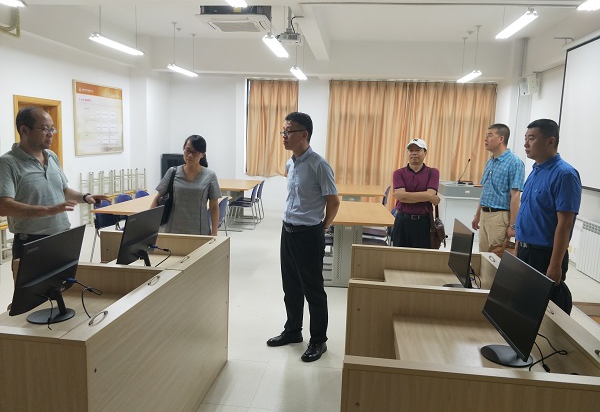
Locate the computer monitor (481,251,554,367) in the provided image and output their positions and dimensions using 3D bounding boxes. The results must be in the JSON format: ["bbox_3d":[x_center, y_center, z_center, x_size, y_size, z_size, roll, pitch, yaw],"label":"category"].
[{"bbox_3d":[0.832,0.408,1.693,0.200,0.380,0.495,3,9,7],"label":"computer monitor"}]

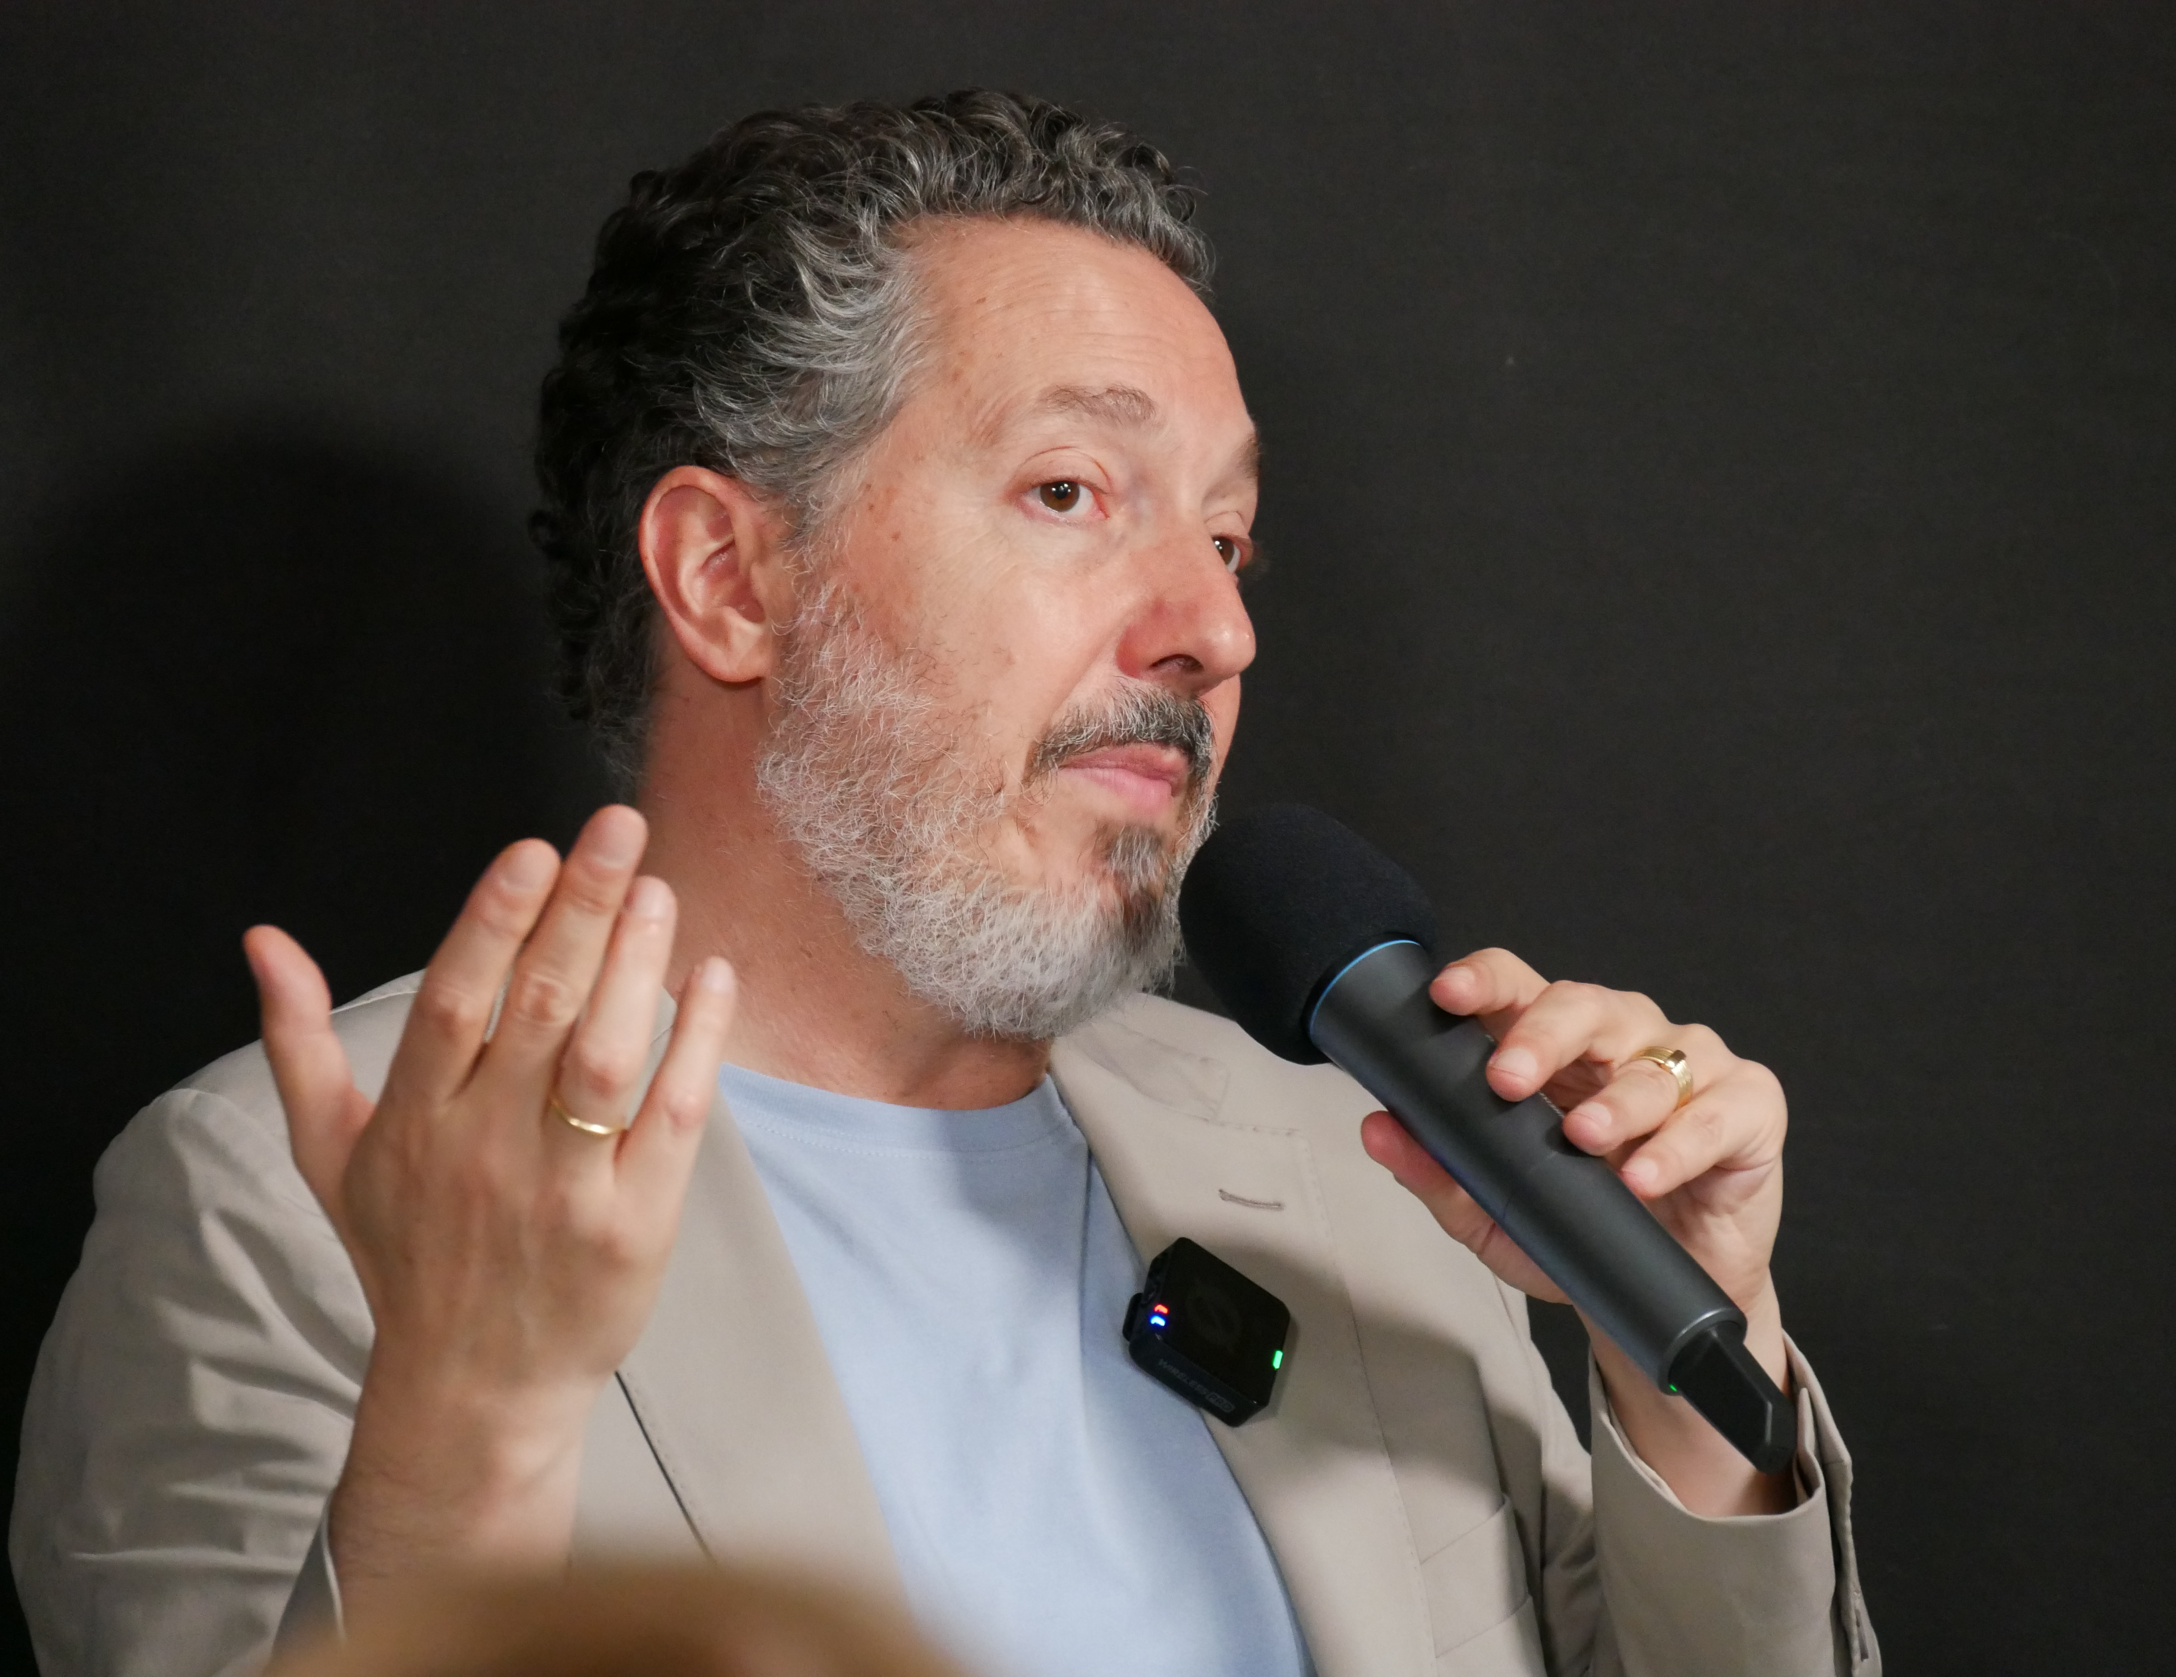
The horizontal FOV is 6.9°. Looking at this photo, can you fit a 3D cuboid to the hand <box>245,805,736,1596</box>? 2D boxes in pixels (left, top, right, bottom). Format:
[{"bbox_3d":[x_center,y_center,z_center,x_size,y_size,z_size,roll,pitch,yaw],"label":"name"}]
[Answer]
[{"bbox_3d":[-0.172,0.104,5.200,0.141,0.230,0.088,6,12,-1],"label":"hand"}]

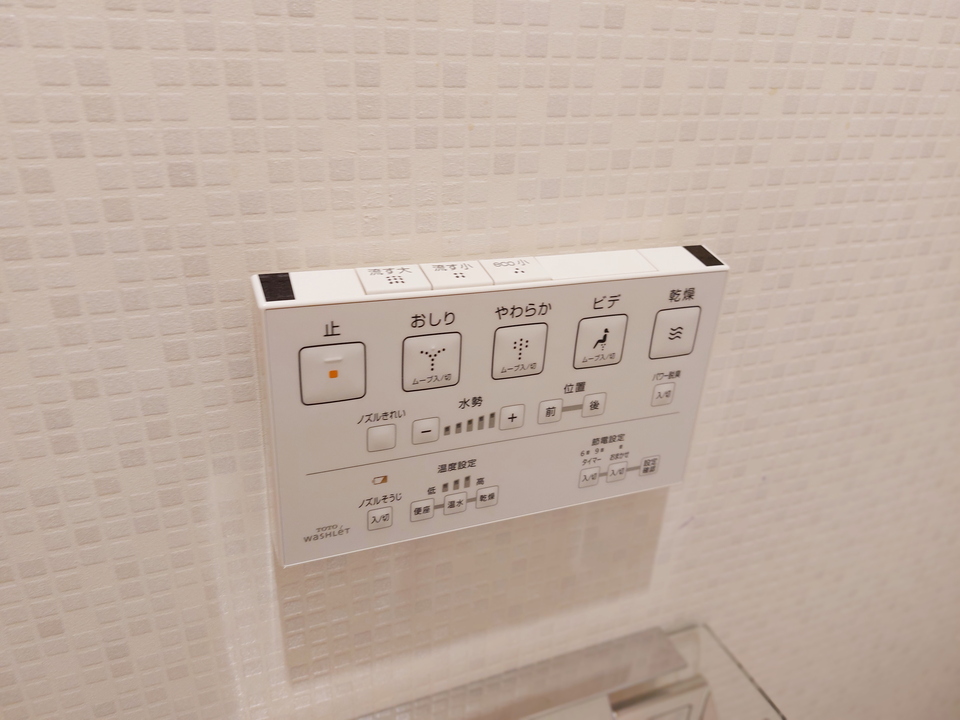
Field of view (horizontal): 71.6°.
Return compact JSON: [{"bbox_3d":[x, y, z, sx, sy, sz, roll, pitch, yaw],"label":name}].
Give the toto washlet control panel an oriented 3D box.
[{"bbox_3d":[0.011,0.016,0.290,0.198,0.117,0.021,-7,27,-21],"label":"toto washlet control panel"}]

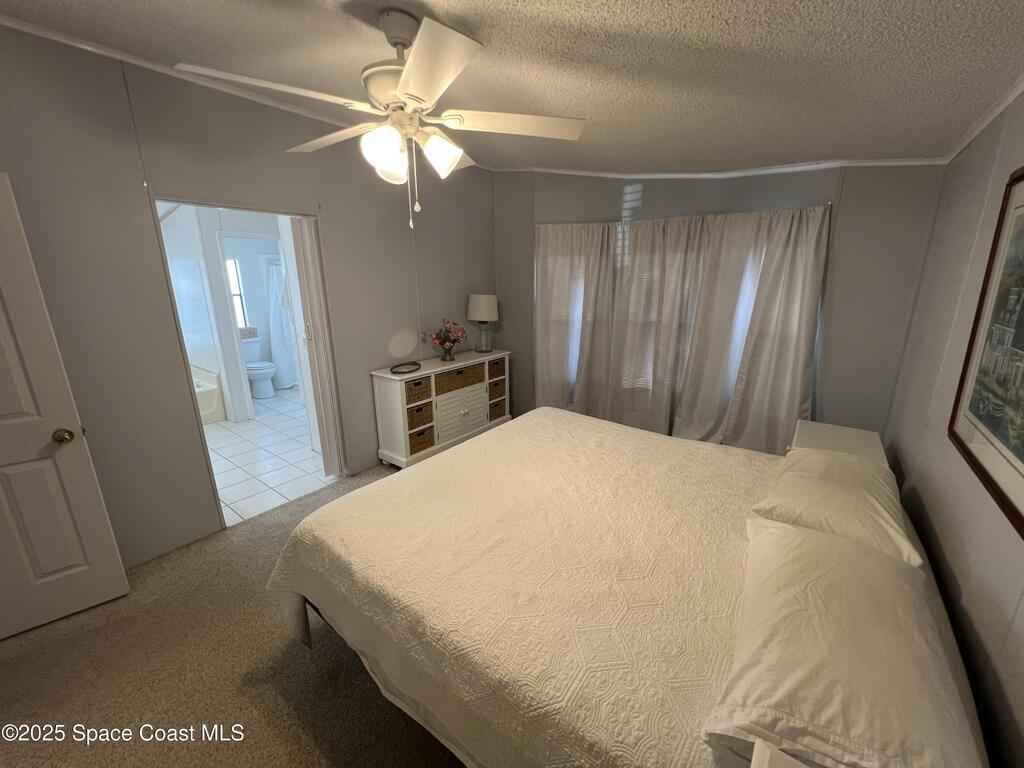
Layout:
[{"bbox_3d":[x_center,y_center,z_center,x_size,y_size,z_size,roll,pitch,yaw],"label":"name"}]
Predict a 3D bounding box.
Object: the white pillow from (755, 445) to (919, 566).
[{"bbox_3d":[1.428,0.429,1.713,0.500,0.180,0.820,10,18,38],"label":"white pillow"}]

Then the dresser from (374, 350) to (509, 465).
[{"bbox_3d":[-0.619,0.181,3.978,0.390,0.816,1.567,9,17,35],"label":"dresser"}]

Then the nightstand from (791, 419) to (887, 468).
[{"bbox_3d":[1.977,0.638,2.404,0.420,0.600,0.600,10,18,38],"label":"nightstand"}]

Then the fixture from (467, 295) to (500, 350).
[{"bbox_3d":[-0.334,-0.670,4.310,0.345,0.630,0.345,-1,14,0],"label":"fixture"}]

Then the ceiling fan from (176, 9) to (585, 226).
[{"bbox_3d":[-0.391,-0.955,1.424,1.280,0.700,1.280,-13,18,-40],"label":"ceiling fan"}]

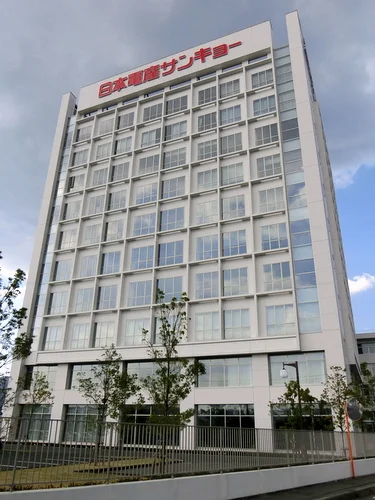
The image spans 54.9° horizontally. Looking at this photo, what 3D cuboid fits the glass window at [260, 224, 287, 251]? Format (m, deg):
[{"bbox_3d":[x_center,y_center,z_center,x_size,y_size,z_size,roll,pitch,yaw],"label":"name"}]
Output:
[{"bbox_3d":[8.402,-1.250,34.784,2.440,2.550,0.150,-8,-25,21],"label":"glass window"}]

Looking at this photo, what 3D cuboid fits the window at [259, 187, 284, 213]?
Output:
[{"bbox_3d":[8.234,-4.770,34.986,2.470,2.590,0.200,-8,-24,22],"label":"window"}]

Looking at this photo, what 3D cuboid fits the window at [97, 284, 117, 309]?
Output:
[{"bbox_3d":[-8.778,5.270,39.660,2.490,2.630,0.150,-8,-25,21],"label":"window"}]

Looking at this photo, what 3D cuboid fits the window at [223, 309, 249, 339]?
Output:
[{"bbox_3d":[4.376,6.608,31.996,2.470,2.570,0.200,-8,-24,22],"label":"window"}]

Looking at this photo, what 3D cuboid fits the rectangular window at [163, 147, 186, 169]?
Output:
[{"bbox_3d":[-1.542,-11.039,43.964,3.030,2.690,0.200,-9,-25,22],"label":"rectangular window"}]

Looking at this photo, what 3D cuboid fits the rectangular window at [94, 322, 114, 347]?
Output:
[{"bbox_3d":[-8.986,9.054,38.729,2.510,2.650,0.200,-9,-25,22],"label":"rectangular window"}]

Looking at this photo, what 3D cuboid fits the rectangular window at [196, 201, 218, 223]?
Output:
[{"bbox_3d":[2.172,-3.786,37.421,2.510,2.470,0.200,-8,-24,22],"label":"rectangular window"}]

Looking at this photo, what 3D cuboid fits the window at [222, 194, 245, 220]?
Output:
[{"bbox_3d":[4.551,-4.283,36.241,2.409,2.528,0.150,-9,-25,22],"label":"window"}]

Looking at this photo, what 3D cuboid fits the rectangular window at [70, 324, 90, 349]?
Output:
[{"bbox_3d":[-11.184,8.857,37.948,2.409,2.528,0.150,-9,-25,22],"label":"rectangular window"}]

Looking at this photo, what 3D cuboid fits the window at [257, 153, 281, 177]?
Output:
[{"bbox_3d":[8.207,-8.462,36.329,2.409,2.528,0.150,-9,-25,22],"label":"window"}]

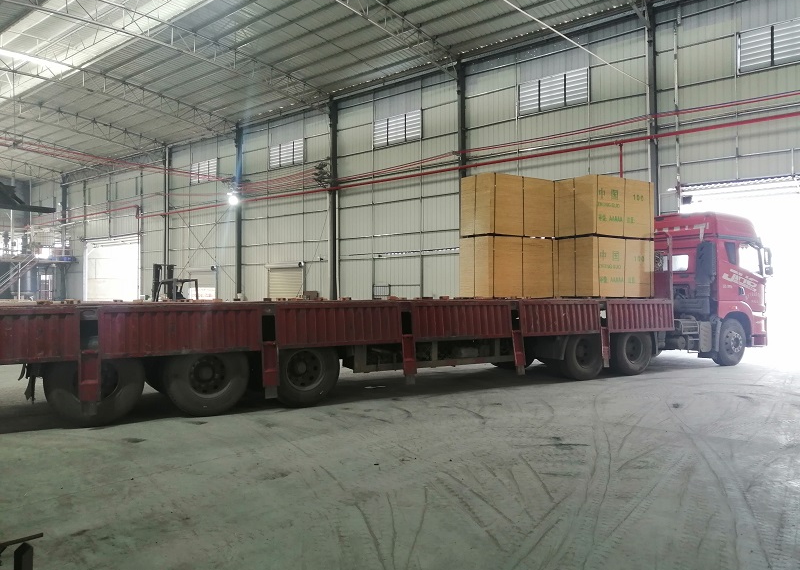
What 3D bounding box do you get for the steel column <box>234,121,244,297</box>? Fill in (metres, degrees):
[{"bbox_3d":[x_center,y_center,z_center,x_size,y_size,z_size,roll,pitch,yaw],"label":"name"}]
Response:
[{"bbox_3d":[-9.021,-3.474,34.923,0.200,11.058,0.250,-1,-1,40],"label":"steel column"}]

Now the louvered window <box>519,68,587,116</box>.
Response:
[{"bbox_3d":[5.639,-7.065,23.070,2.847,1.268,0.100,-1,-1,40],"label":"louvered window"}]

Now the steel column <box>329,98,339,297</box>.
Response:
[{"bbox_3d":[-3.203,-3.499,30.100,0.200,10.939,0.250,-1,-1,40],"label":"steel column"}]

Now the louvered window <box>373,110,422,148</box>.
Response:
[{"bbox_3d":[-0.137,-6.903,27.855,2.808,1.241,0.100,-1,-1,40],"label":"louvered window"}]

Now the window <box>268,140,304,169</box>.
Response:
[{"bbox_3d":[-5.955,-6.804,32.677,2.820,1.205,0.100,-1,-1,40],"label":"window"}]

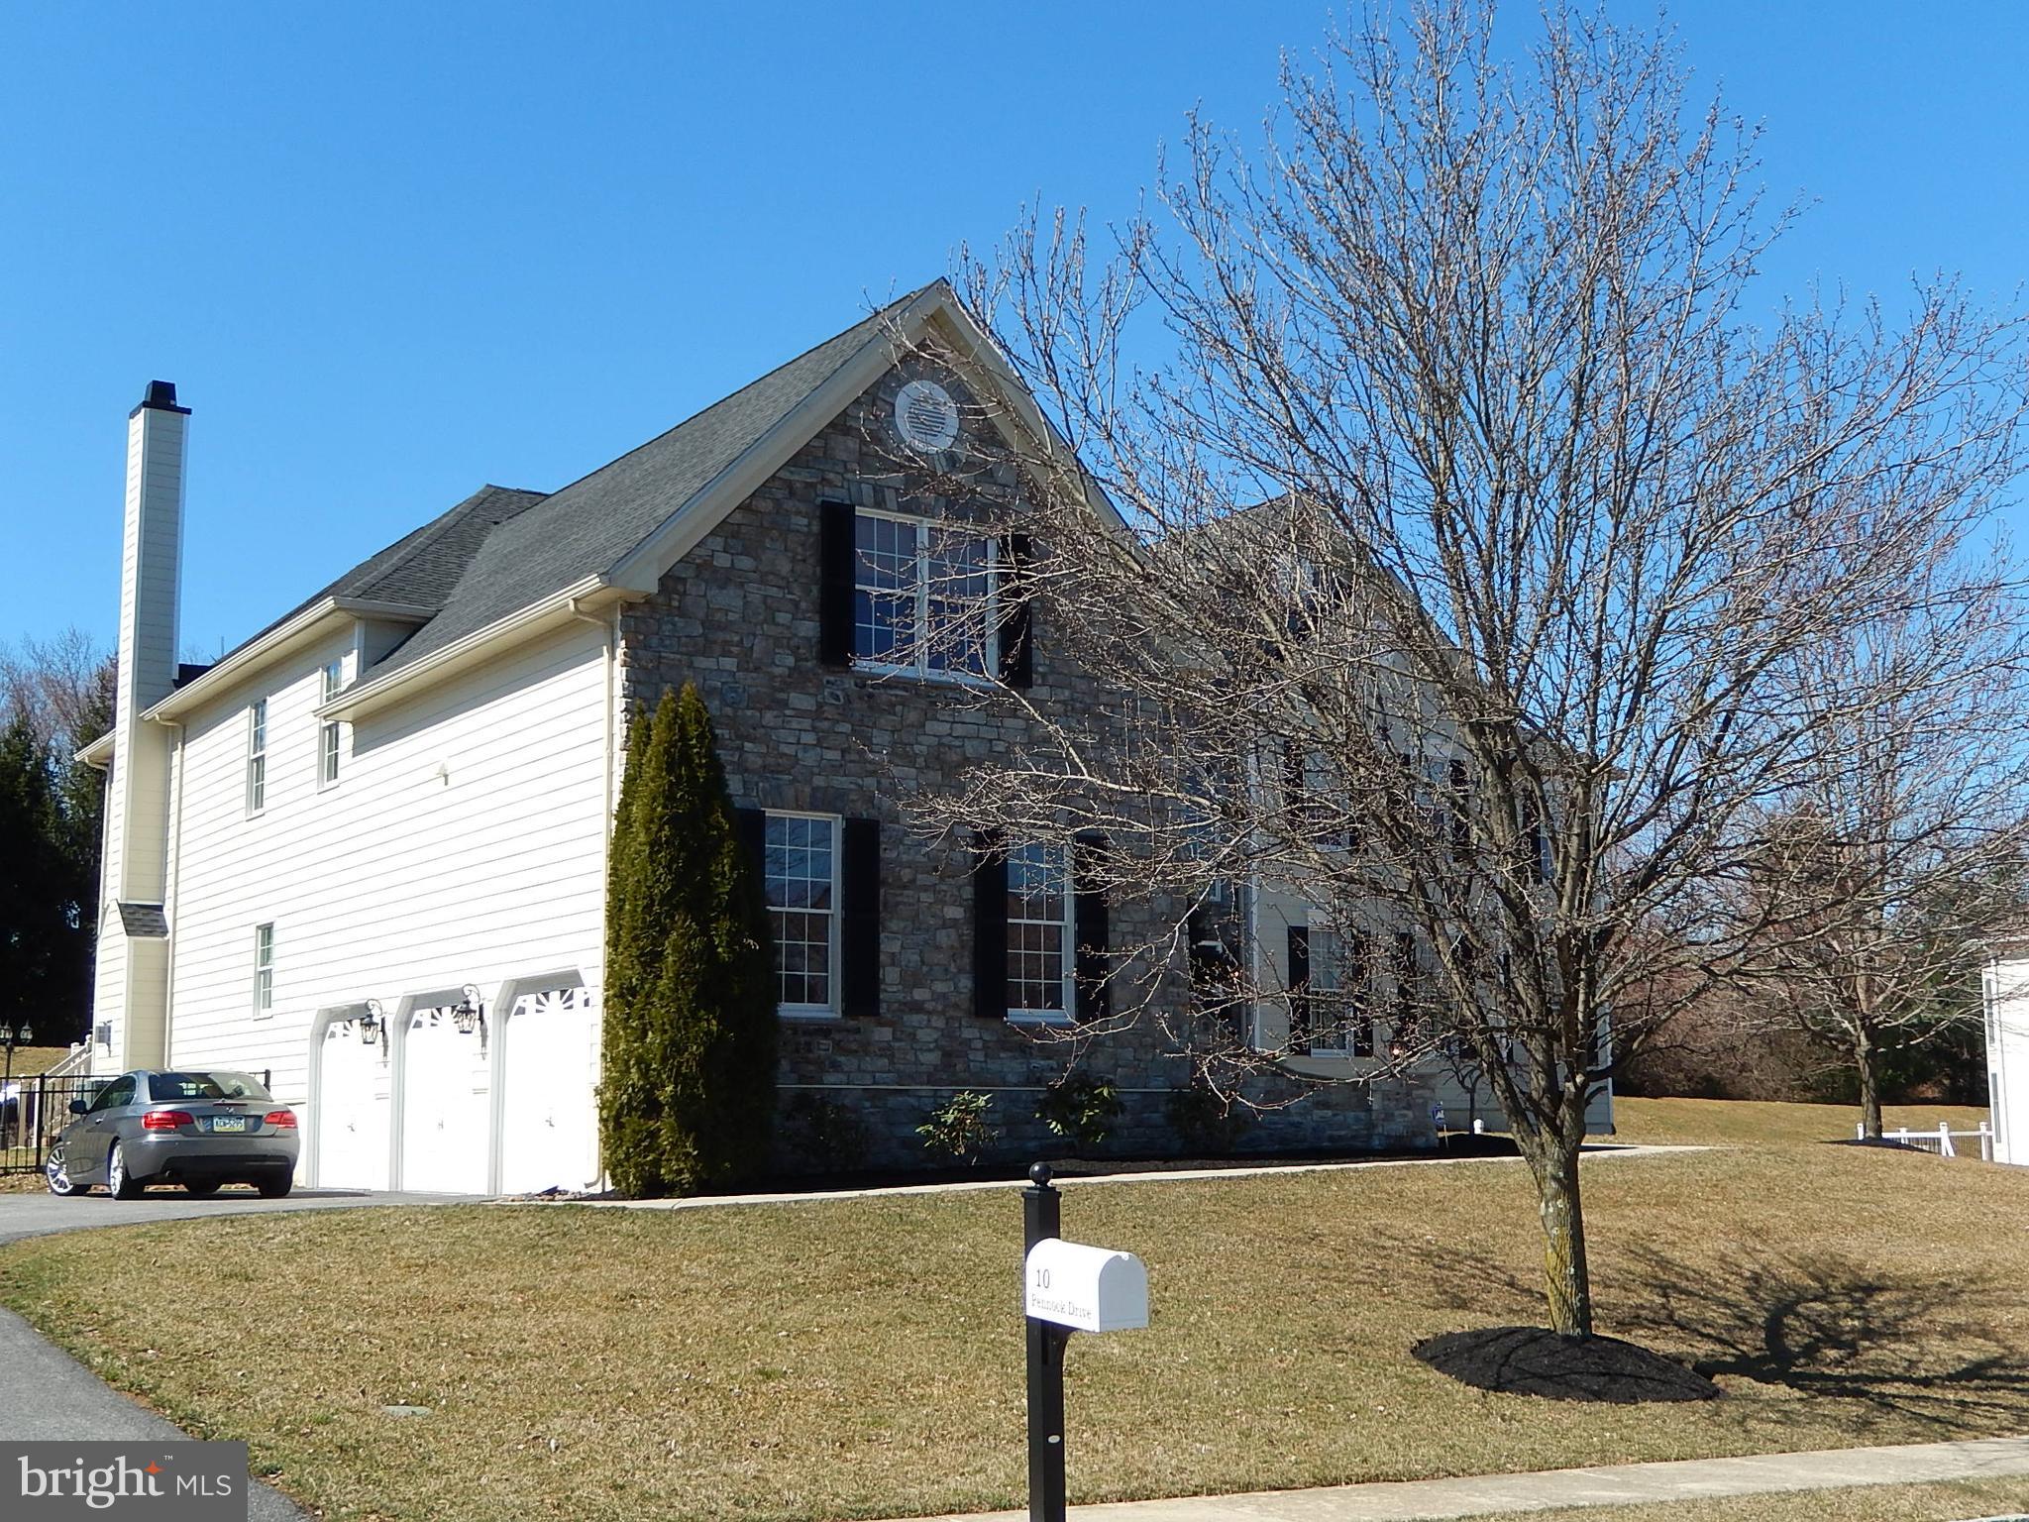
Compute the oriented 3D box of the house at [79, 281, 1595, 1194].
[{"bbox_3d":[0.240,0.509,37.456,24.250,11.510,21.456,5,-10,-33],"label":"house"}]

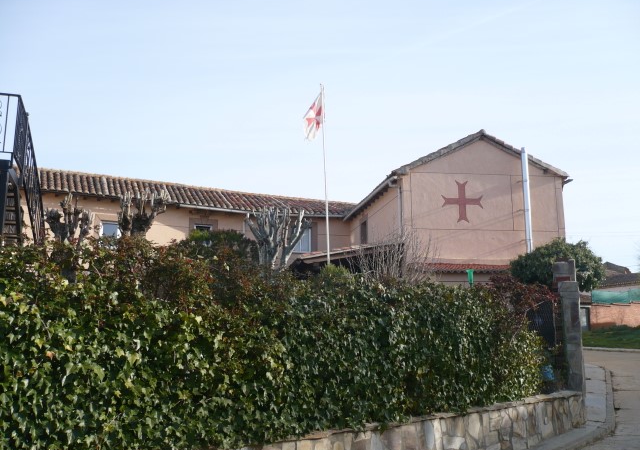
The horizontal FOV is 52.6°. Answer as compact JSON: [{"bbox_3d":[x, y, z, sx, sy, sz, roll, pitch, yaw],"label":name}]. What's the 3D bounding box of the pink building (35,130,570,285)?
[{"bbox_3d":[-1.900,1.331,24.314,18.200,7.500,13.000,2,-10,-14],"label":"pink building"}]

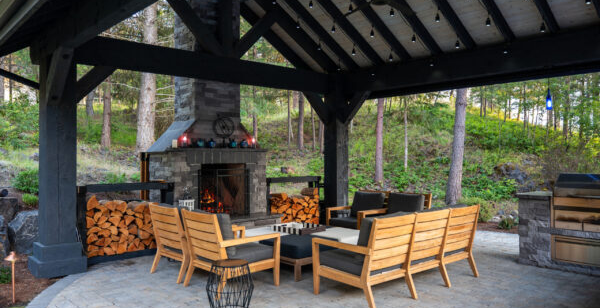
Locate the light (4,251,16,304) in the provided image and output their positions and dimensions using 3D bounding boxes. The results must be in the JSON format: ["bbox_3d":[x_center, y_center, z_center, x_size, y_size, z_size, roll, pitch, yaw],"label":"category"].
[{"bbox_3d":[-2.813,1.211,4.425,0.160,0.515,0.160,1,-1,-40],"label":"light"}]

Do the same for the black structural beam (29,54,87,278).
[{"bbox_3d":[-3.052,0.154,5.728,0.530,2.680,0.530,1,-1,-40],"label":"black structural beam"}]

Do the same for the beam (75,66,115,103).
[{"bbox_3d":[-2.758,-0.973,5.997,0.200,0.210,0.660,-1,42,50],"label":"beam"}]

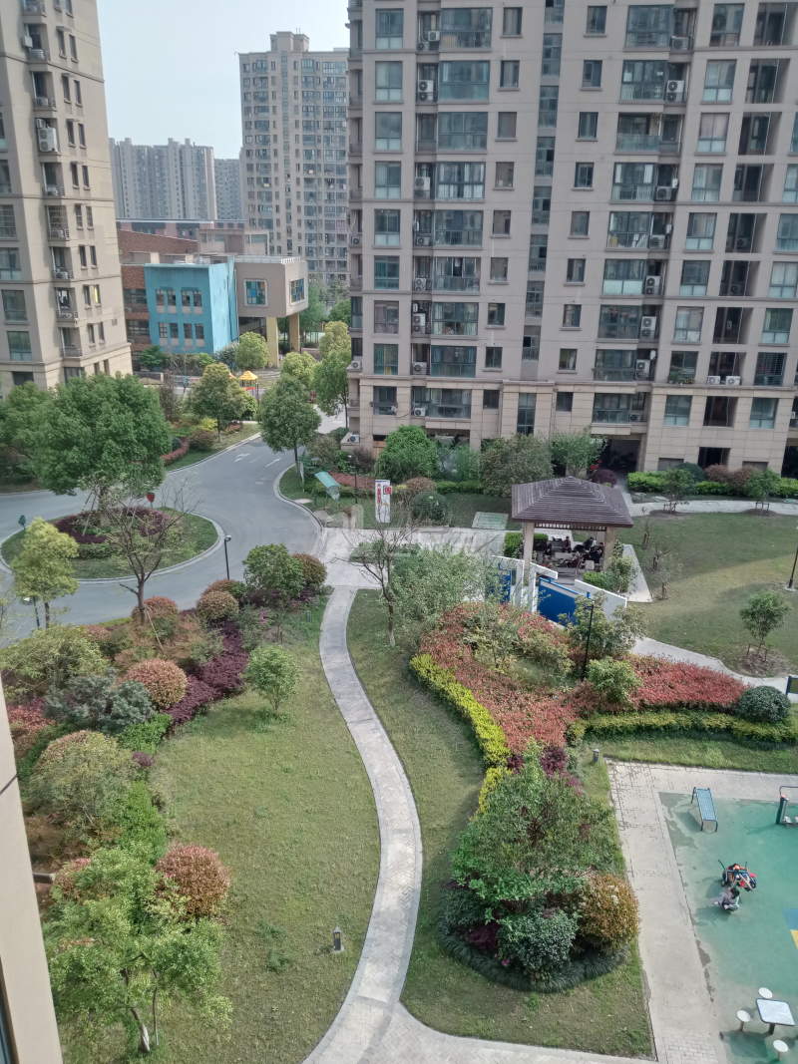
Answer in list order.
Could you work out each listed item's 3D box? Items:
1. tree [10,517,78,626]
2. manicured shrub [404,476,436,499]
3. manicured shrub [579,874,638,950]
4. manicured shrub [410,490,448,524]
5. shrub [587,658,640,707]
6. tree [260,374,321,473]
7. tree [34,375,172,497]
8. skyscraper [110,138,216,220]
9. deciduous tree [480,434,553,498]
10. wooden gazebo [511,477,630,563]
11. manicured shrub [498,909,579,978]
[{"bbox_3d":[-14.503,1.989,35.520,2.650,5.400,2.600,1,20,0],"label":"tree"},{"bbox_3d":[1.315,-2.568,54.043,2.070,1.860,2.070,1,20,0],"label":"manicured shrub"},{"bbox_3d":[5.104,9.330,21.153,1.520,1.850,1.520,1,20,0],"label":"manicured shrub"},{"bbox_3d":[1.892,-1.509,51.027,2.190,1.920,2.190,1,20,0],"label":"manicured shrub"},{"bbox_3d":[7.868,5.604,31.536,1.910,1.900,1.910,1,20,0],"label":"shrub"},{"bbox_3d":[-7.319,-7.130,58.242,4.100,7.100,4.000,1,20,0],"label":"tree"},{"bbox_3d":[-16.145,-4.269,47.732,7.200,8.700,7.000,1,20,0],"label":"tree"},{"bbox_3d":[-133.610,-191.009,485.107,59.220,54.960,16.000,3,20,5],"label":"skyscraper"},{"bbox_3d":[7.619,-4.374,55.864,4.650,4.000,4.400,1,20,0],"label":"deciduous tree"},{"bbox_3d":[8.527,-0.412,43.702,5.650,5.000,5.650,3,20,7],"label":"wooden gazebo"},{"bbox_3d":[3.365,9.927,20.870,1.850,1.100,1.750,1,20,0],"label":"manicured shrub"}]

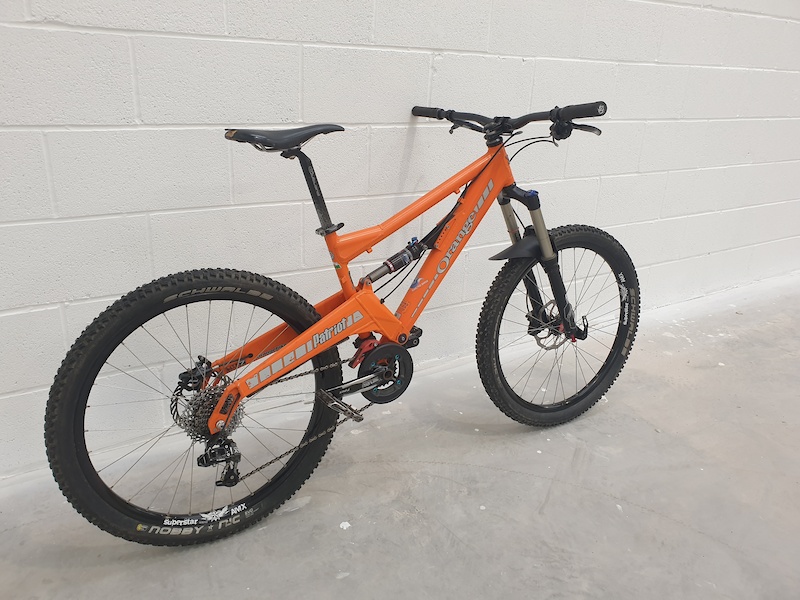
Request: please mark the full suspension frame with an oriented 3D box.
[{"bbox_3d":[0.008,-0.088,1.588,1.110,0.630,0.180,-10,16,-29],"label":"full suspension frame"}]

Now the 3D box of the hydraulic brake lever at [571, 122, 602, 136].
[{"bbox_3d":[0.429,-0.399,1.397,0.035,0.033,0.100,-9,19,-26],"label":"hydraulic brake lever"}]

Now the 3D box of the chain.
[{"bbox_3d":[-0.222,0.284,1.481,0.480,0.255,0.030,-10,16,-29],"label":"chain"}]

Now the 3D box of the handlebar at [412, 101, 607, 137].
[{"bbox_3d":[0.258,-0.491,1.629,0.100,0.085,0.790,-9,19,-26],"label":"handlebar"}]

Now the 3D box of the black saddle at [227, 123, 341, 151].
[{"bbox_3d":[-0.255,-0.369,1.365,0.280,0.065,0.140,-10,16,-29],"label":"black saddle"}]

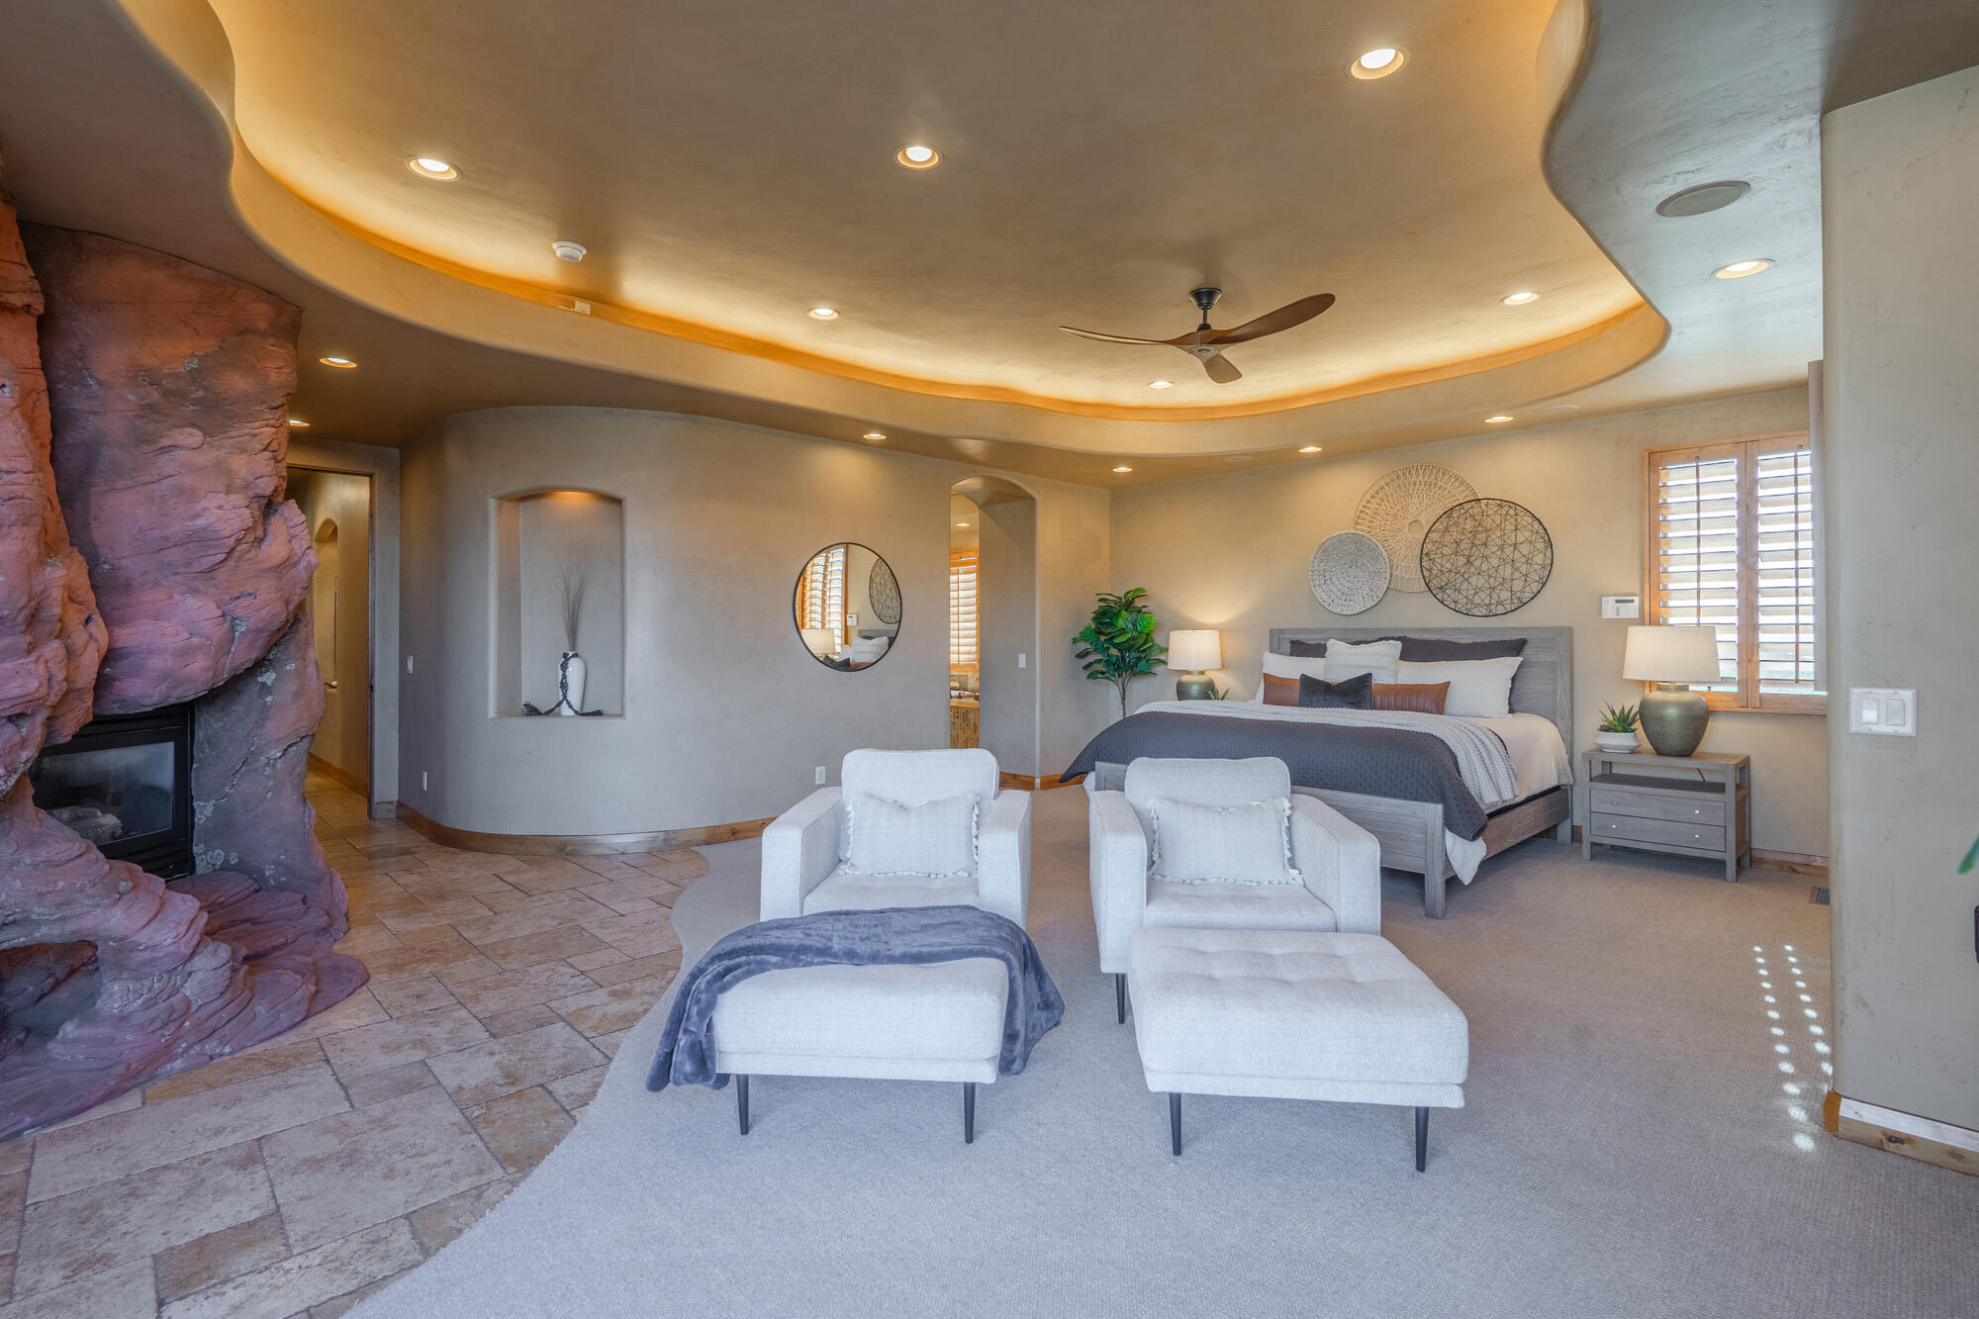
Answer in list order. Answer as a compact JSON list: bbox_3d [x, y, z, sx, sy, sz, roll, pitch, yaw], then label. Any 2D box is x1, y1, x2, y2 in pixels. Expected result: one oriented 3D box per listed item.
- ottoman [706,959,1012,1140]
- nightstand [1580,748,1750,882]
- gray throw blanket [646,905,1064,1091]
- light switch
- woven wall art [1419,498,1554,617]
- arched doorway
[{"bbox_3d":[-0.329,1.030,2.502,0.740,0.420,0.550,0,1,4],"label":"ottoman"},{"bbox_3d":[3.865,0.861,5.030,0.470,0.625,0.688,-1,1,-42],"label":"nightstand"},{"bbox_3d":[-0.335,0.962,2.547,1.080,0.345,0.540,0,1,4],"label":"gray throw blanket"},{"bbox_3d":[2.240,0.133,2.203,0.012,0.116,0.116,-1,1,-45],"label":"light switch"},{"bbox_3d":[3.312,-0.679,5.890,0.035,0.790,0.800,-1,1,-44],"label":"woven wall art"},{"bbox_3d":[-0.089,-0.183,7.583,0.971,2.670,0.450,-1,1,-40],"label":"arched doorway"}]

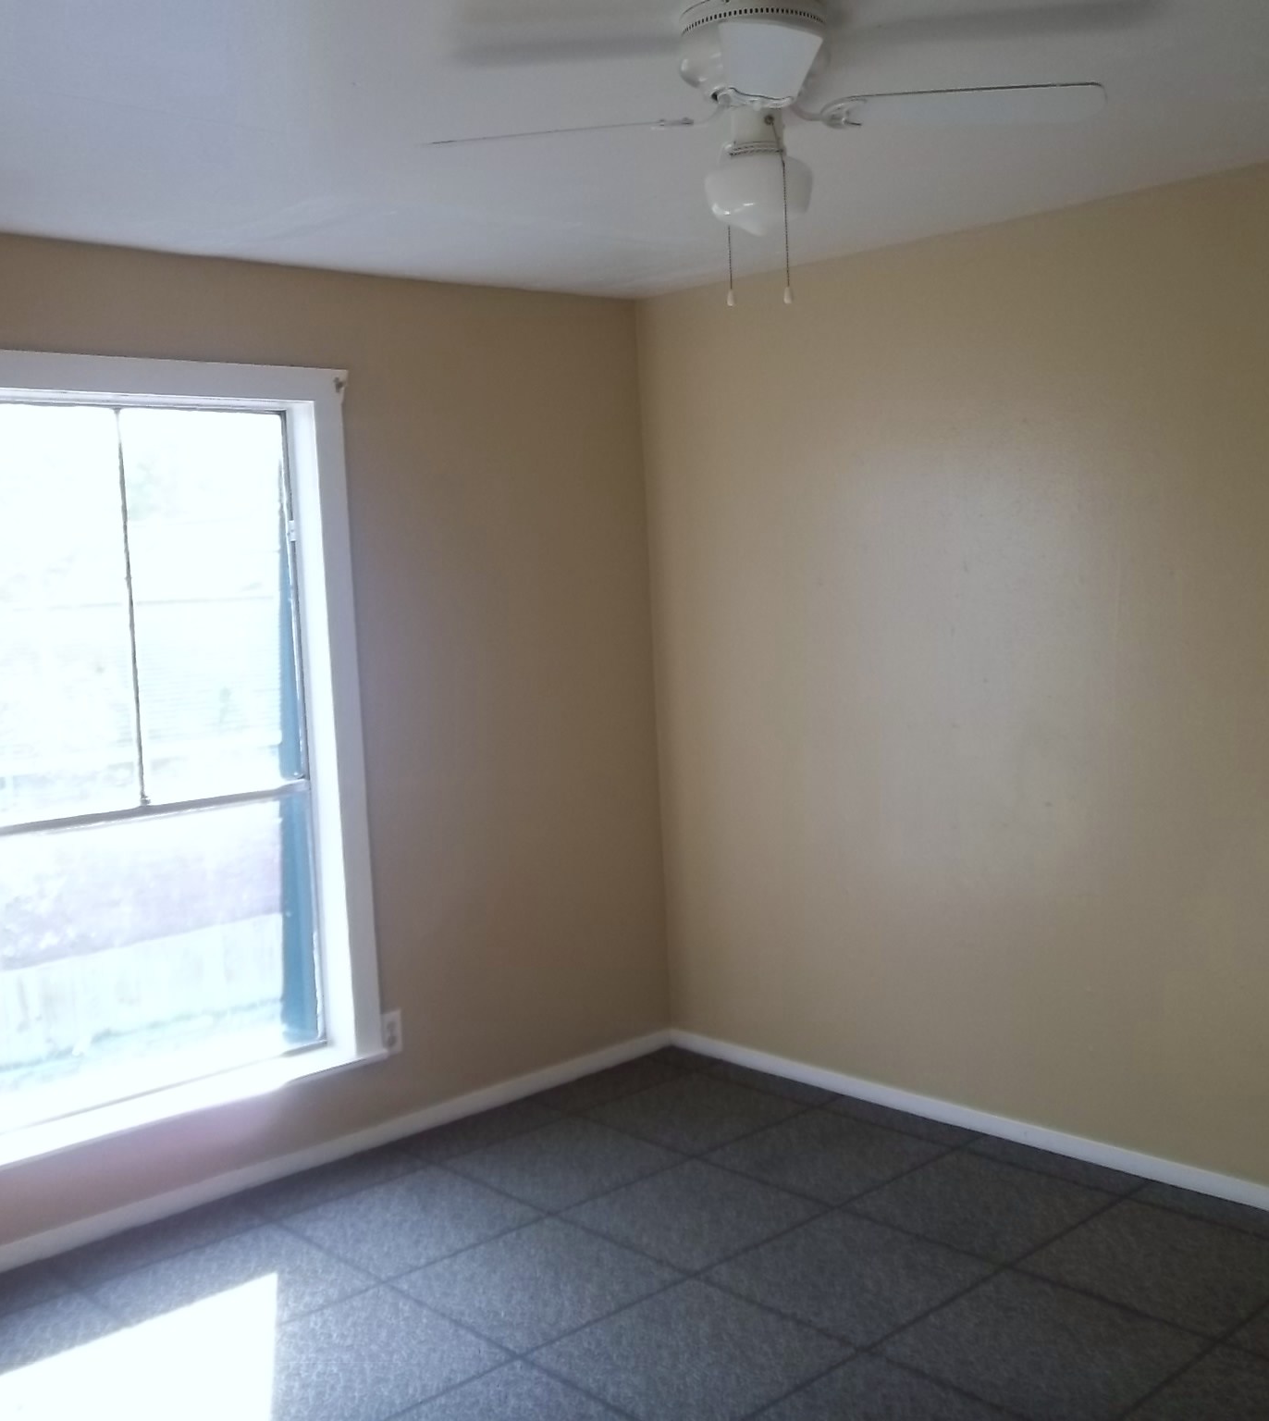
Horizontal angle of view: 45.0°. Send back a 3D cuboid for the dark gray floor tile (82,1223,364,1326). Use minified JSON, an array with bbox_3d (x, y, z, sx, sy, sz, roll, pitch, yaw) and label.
[{"bbox_3d":[-0.903,1.302,3.437,0.478,0.010,0.478,-7,7,-42],"label":"dark gray floor tile"}]

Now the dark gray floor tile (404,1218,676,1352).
[{"bbox_3d":[-0.216,1.288,3.456,0.485,0.012,0.485,-7,7,-42],"label":"dark gray floor tile"}]

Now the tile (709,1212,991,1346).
[{"bbox_3d":[0.474,1.240,3.373,0.478,0.010,0.478,-7,7,-42],"label":"tile"}]

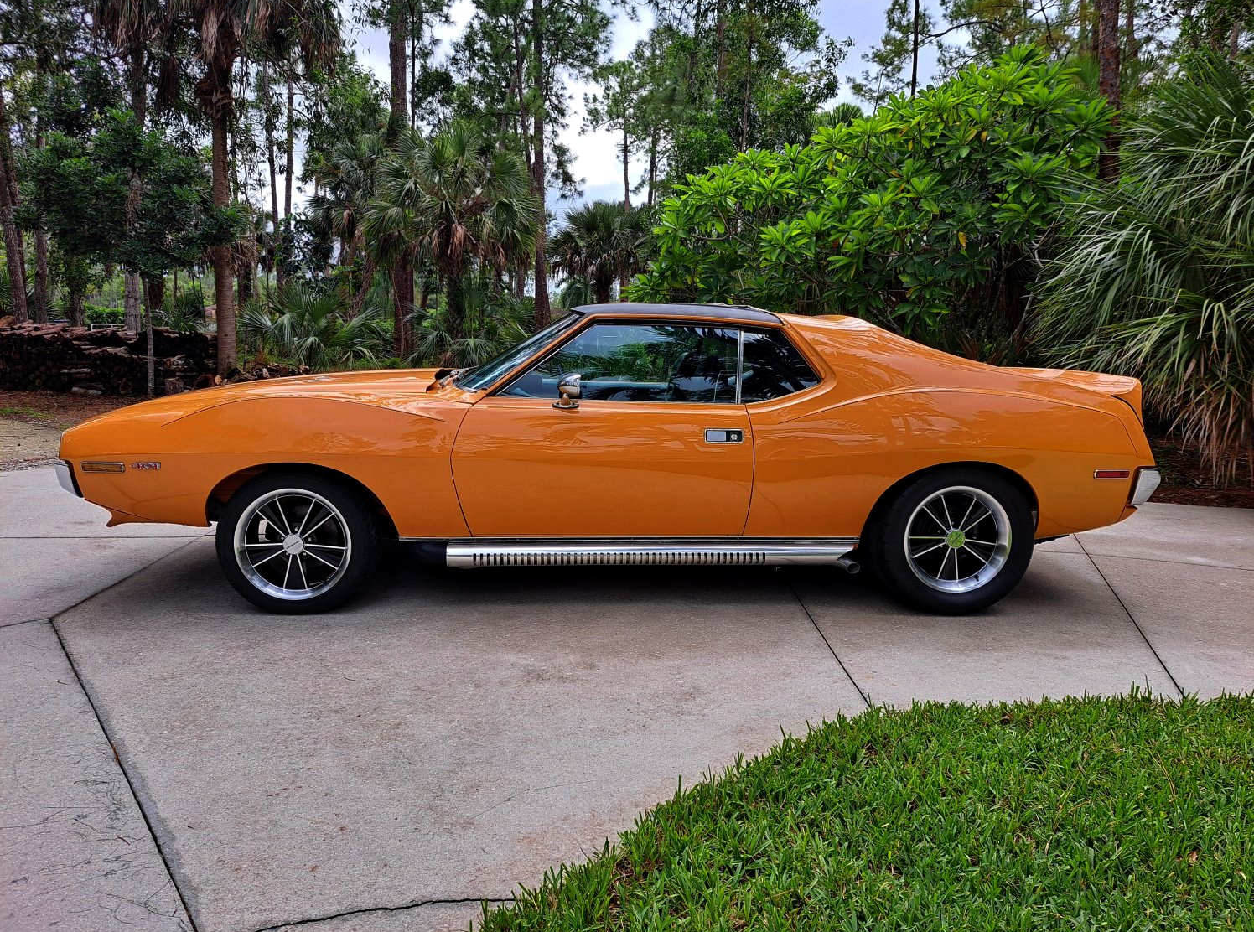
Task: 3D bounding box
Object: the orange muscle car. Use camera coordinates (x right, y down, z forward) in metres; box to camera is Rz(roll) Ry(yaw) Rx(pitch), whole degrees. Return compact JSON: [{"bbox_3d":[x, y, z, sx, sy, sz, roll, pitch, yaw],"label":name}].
[{"bbox_3d":[-0.019,-0.165,4.450,4.860,1.310,1.920,0,10,-4],"label":"orange muscle car"}]

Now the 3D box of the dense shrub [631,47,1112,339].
[{"bbox_3d":[2.321,-2.152,8.660,4.623,3.776,3.800,4,11,14],"label":"dense shrub"}]

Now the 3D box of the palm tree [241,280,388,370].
[{"bbox_3d":[-5.914,-2.641,16.585,2.657,1.762,2.700,-3,11,-19],"label":"palm tree"}]

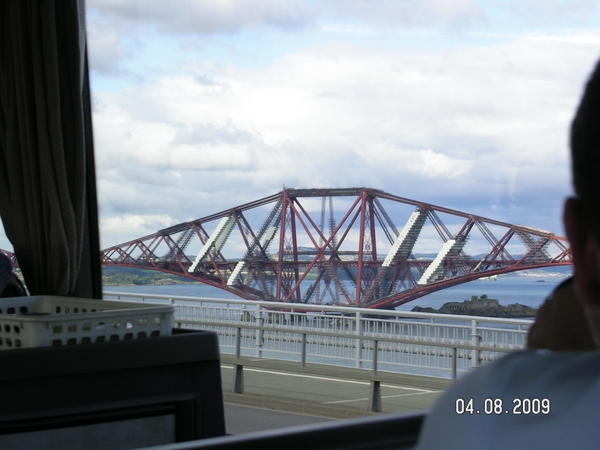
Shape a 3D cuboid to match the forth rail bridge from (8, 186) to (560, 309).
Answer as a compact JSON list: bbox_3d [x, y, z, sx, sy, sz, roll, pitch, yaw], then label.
[{"bbox_3d":[11.137,24.510,1462.569,540.000,110.000,39.000,-1,-1,32],"label":"forth rail bridge"}]

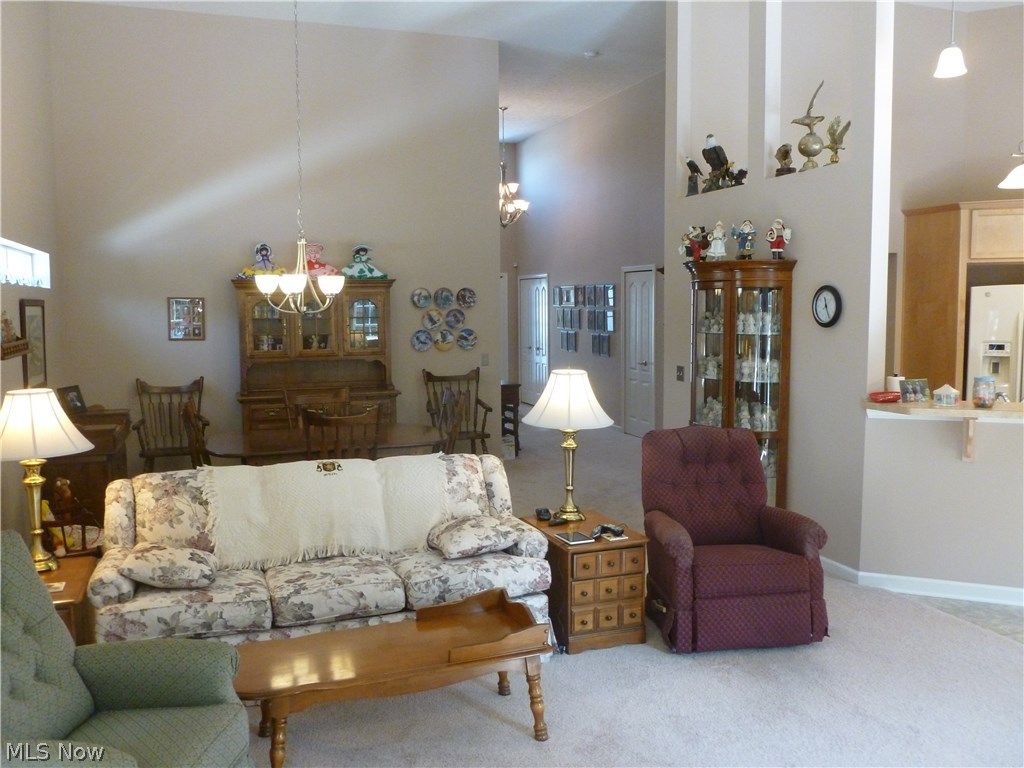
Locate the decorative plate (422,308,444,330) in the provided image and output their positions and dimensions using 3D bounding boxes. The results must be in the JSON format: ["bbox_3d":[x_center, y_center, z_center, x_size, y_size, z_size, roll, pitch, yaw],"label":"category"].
[{"bbox_3d":[-0.773,-0.633,8.125,0.210,0.210,0.025,-3,6,-20],"label":"decorative plate"}]

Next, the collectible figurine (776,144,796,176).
[{"bbox_3d":[1.829,-1.497,5.559,0.145,0.220,0.130,0,6,9],"label":"collectible figurine"}]

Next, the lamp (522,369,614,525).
[{"bbox_3d":[0.301,0.323,4.458,0.490,0.810,0.490,0,6,0],"label":"lamp"}]

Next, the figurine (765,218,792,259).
[{"bbox_3d":[1.702,-0.925,5.289,0.165,0.260,0.130,0,5,9],"label":"figurine"}]

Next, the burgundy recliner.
[{"bbox_3d":[1.087,0.745,4.367,0.800,0.970,0.880,-1,6,-8],"label":"burgundy recliner"}]

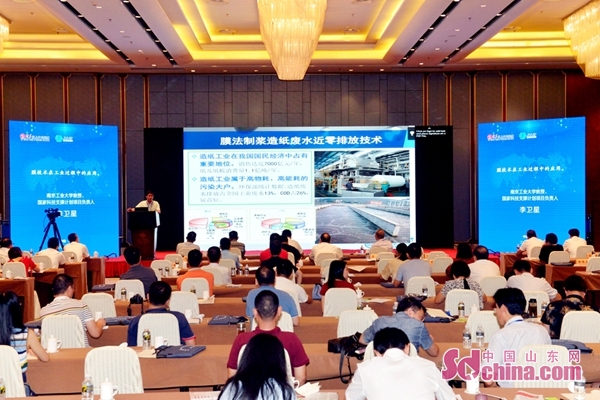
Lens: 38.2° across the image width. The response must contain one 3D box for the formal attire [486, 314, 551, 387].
[{"bbox_3d":[1.511,1.112,6.020,0.470,0.640,0.440,0,0,-17],"label":"formal attire"}]

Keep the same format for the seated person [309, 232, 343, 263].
[{"bbox_3d":[0.503,1.285,16.450,0.580,1.290,0.750,0,0,0],"label":"seated person"}]

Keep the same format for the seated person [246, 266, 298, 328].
[{"bbox_3d":[-0.246,1.258,7.750,0.500,1.320,0.800,0,0,1],"label":"seated person"}]

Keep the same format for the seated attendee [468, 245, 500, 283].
[{"bbox_3d":[2.257,1.205,10.600,0.490,1.250,0.800,0,0,-4],"label":"seated attendee"}]

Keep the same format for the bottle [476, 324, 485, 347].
[{"bbox_3d":[1.375,1.037,6.600,0.062,0.170,0.062,0,0,0],"label":"bottle"}]

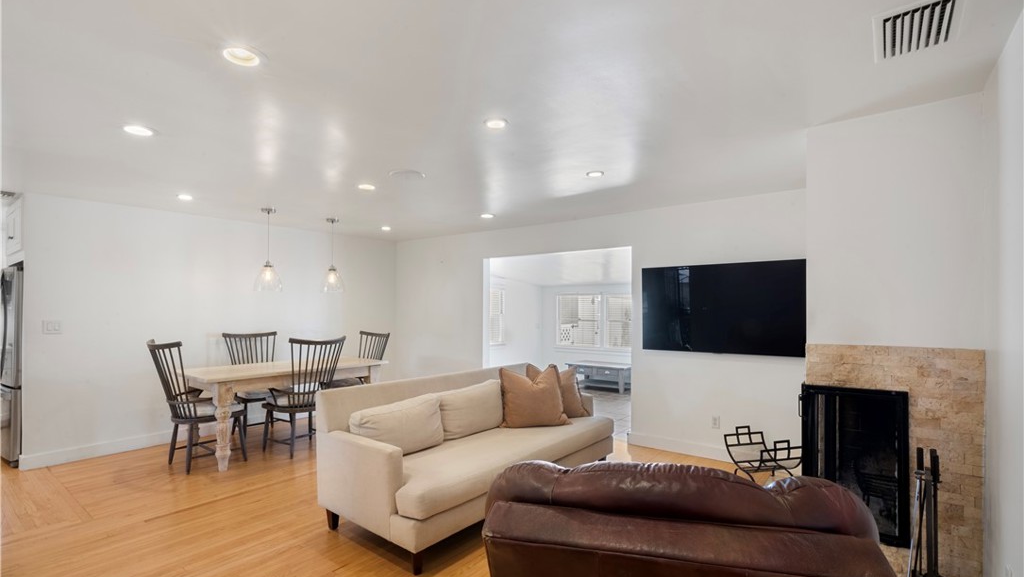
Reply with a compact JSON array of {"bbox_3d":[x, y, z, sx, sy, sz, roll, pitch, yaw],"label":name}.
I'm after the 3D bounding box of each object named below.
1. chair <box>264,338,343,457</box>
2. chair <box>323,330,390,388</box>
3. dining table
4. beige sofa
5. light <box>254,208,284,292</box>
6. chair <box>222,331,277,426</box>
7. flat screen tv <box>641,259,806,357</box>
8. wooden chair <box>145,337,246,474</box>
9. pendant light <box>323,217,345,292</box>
[{"bbox_3d":[-1.995,1.032,4.421,0.665,1.098,0.529,-1,-2,35],"label":"chair"},{"bbox_3d":[-1.781,1.059,5.195,0.529,1.098,0.665,-2,-3,39],"label":"chair"},{"bbox_3d":[-2.297,1.196,4.717,0.889,0.791,1.788,-2,-3,39],"label":"dining table"},{"bbox_3d":[-0.172,1.122,3.469,0.922,0.857,2.209,-2,-3,39],"label":"beige sofa"},{"bbox_3d":[-2.432,-0.389,4.536,0.265,0.817,0.265,-2,-3,39],"label":"light"},{"bbox_3d":[-2.783,1.051,5.004,0.665,1.098,0.529,-2,-3,39],"label":"chair"},{"bbox_3d":[1.862,0.185,4.153,1.385,0.807,0.057,-2,-3,39],"label":"flat screen tv"},{"bbox_3d":[-2.796,1.019,4.058,0.529,1.098,0.665,-2,-3,39],"label":"wooden chair"},{"bbox_3d":[-2.020,-0.371,5.121,0.265,0.810,0.265,-2,-3,39],"label":"pendant light"}]

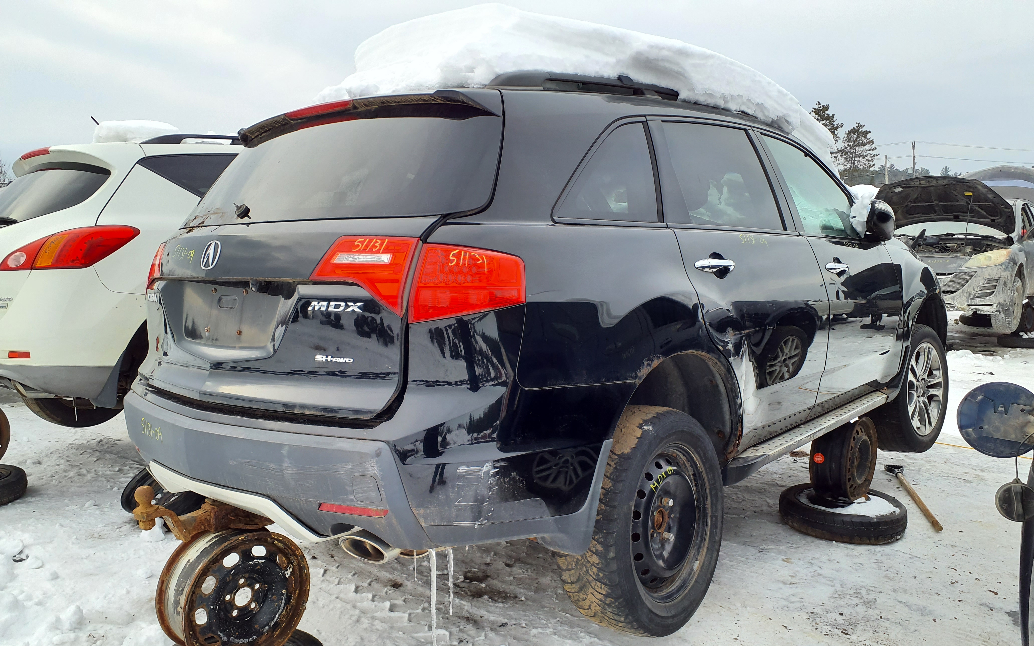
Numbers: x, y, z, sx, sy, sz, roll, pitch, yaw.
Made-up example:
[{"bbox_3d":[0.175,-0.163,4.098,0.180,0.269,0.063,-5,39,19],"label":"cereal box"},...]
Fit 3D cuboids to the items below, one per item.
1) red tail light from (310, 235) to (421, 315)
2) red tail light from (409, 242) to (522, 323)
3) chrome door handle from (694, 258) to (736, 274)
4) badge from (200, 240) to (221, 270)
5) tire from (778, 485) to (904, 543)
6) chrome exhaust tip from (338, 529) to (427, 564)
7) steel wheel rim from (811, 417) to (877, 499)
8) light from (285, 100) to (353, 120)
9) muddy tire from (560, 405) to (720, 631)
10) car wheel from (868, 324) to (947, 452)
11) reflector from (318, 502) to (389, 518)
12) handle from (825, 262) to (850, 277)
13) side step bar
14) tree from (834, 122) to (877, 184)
[{"bbox_3d":[-0.382,-0.119,1.870,0.315,0.200,0.101,1,5,29],"label":"red tail light"},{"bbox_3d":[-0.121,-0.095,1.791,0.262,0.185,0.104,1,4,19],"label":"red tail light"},{"bbox_3d":[0.634,-0.183,2.423,0.051,0.044,0.227,3,6,41],"label":"chrome door handle"},{"bbox_3d":[-0.881,-0.194,2.184,0.095,0.089,0.010,3,-13,41],"label":"badge"},{"bbox_3d":[1.693,0.985,3.970,0.615,0.155,0.615,1,5,23],"label":"tire"},{"bbox_3d":[-0.294,0.522,1.812,0.207,0.081,0.157,3,6,41],"label":"chrome exhaust tip"},{"bbox_3d":[1.778,0.724,4.130,0.188,0.464,0.464,6,8,43],"label":"steel wheel rim"},{"bbox_3d":[-0.618,-0.668,2.393,0.345,0.028,0.032,4,7,41],"label":"light"},{"bbox_3d":[0.411,0.625,2.427,0.237,0.712,0.712,-4,1,42],"label":"muddy tire"},{"bbox_3d":[2.263,0.379,4.439,0.735,0.735,0.255,-5,3,-42],"label":"car wheel"},{"bbox_3d":[-0.397,0.452,1.847,0.182,0.022,0.016,1,5,13],"label":"reflector"},{"bbox_3d":[1.369,-0.237,3.241,0.045,0.048,0.250,4,7,41],"label":"handle"},{"bbox_3d":[1.339,0.458,3.331,0.140,0.085,1.760,4,7,41],"label":"side step bar"},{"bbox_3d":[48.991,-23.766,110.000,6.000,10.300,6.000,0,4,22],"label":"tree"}]

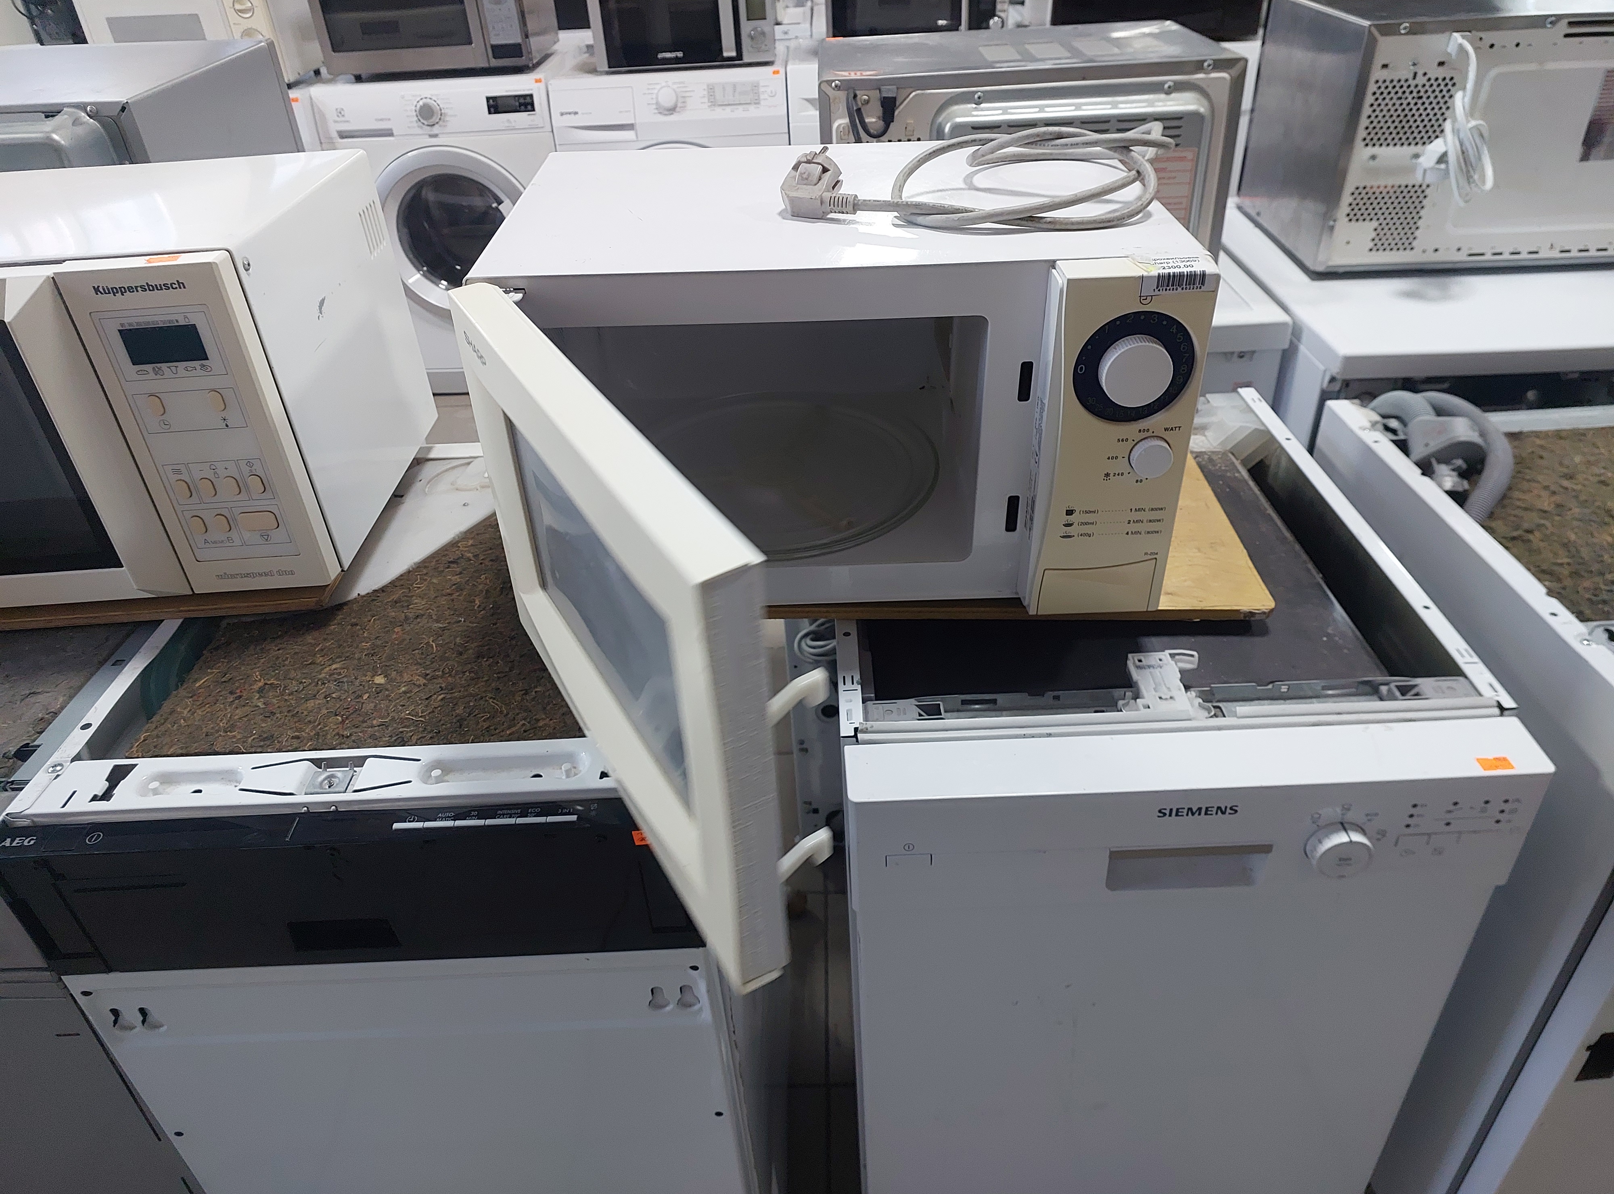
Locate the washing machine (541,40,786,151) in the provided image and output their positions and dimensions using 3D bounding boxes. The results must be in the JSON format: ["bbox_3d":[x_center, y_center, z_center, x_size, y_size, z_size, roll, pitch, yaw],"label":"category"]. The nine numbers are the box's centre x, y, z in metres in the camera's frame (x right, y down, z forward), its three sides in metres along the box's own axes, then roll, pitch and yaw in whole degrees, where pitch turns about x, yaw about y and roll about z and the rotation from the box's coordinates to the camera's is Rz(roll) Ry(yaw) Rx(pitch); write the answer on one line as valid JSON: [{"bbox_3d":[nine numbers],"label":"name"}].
[{"bbox_3d":[-0.363,-1.106,3.144,0.597,0.850,0.600,-5,35,-4],"label":"washing machine"}]

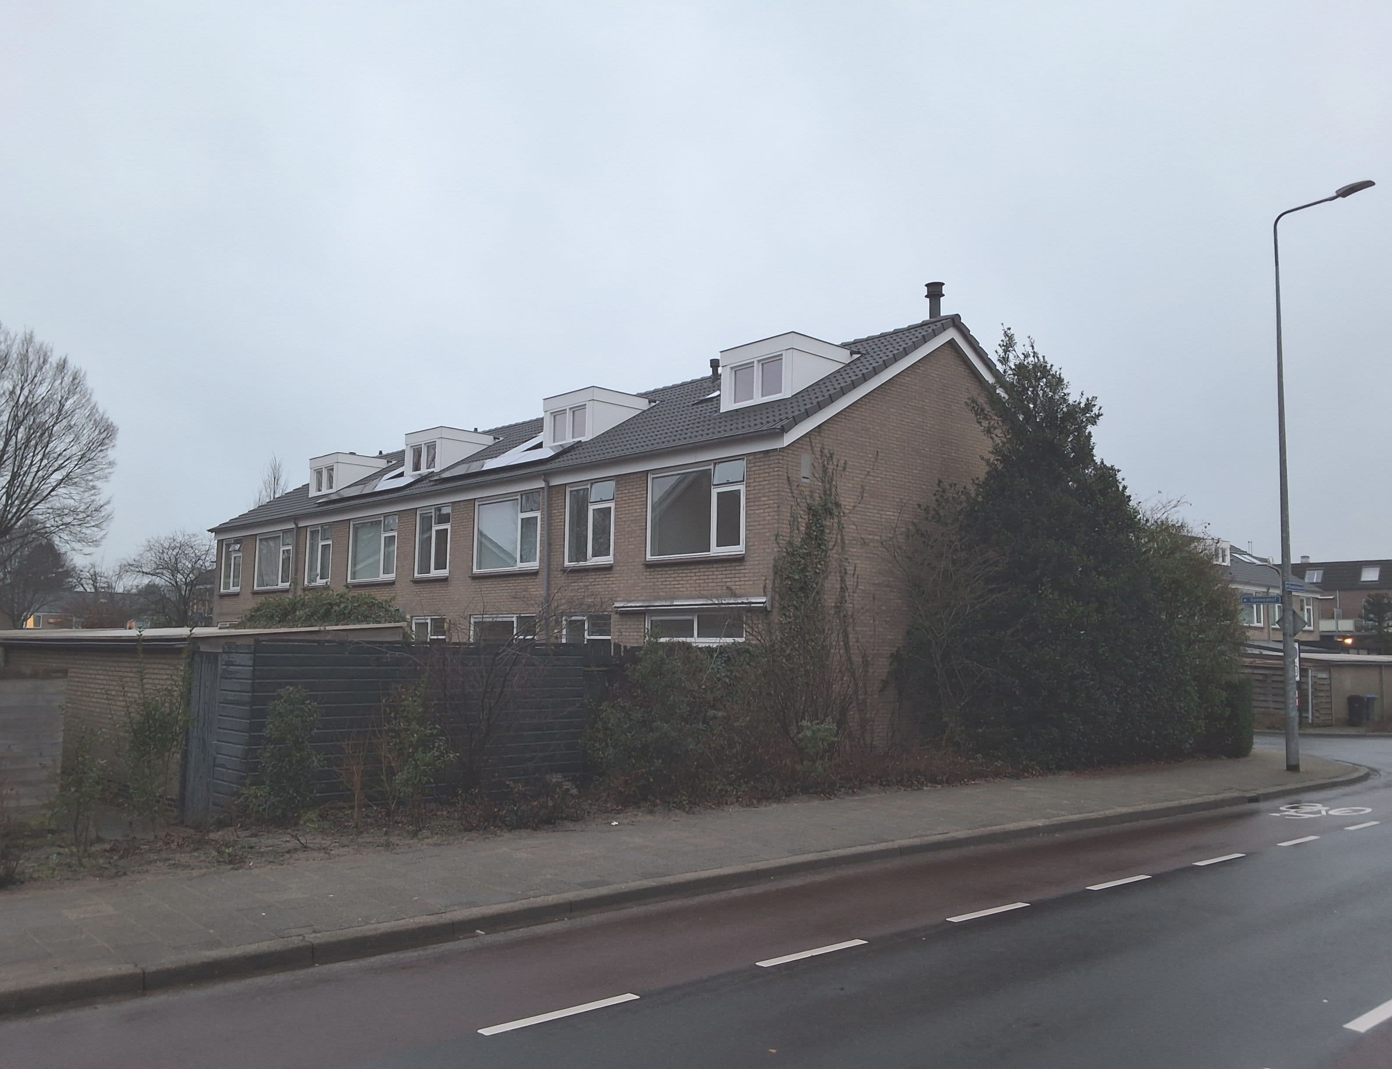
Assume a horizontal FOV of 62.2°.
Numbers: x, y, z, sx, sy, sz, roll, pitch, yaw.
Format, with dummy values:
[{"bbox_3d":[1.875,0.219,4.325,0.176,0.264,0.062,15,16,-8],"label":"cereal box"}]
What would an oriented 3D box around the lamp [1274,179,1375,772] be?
[{"bbox_3d":[10.694,-0.940,19.406,0.300,9.800,1.750,6,-7,-41],"label":"lamp"}]

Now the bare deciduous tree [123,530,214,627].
[{"bbox_3d":[-22.357,3.084,50.138,4.900,6.635,4.900,6,-7,-41],"label":"bare deciduous tree"}]

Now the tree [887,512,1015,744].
[{"bbox_3d":[4.155,1.604,18.831,2.100,4.130,1.900,6,-7,-41],"label":"tree"}]

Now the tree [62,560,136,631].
[{"bbox_3d":[-32.106,4.399,62.107,4.200,6.000,4.200,6,-7,-41],"label":"tree"}]

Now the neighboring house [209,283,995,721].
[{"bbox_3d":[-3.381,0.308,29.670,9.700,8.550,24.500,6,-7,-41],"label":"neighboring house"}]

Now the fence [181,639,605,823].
[{"bbox_3d":[-3.223,2.136,12.905,4.250,1.850,1.650,6,-7,-41],"label":"fence"}]

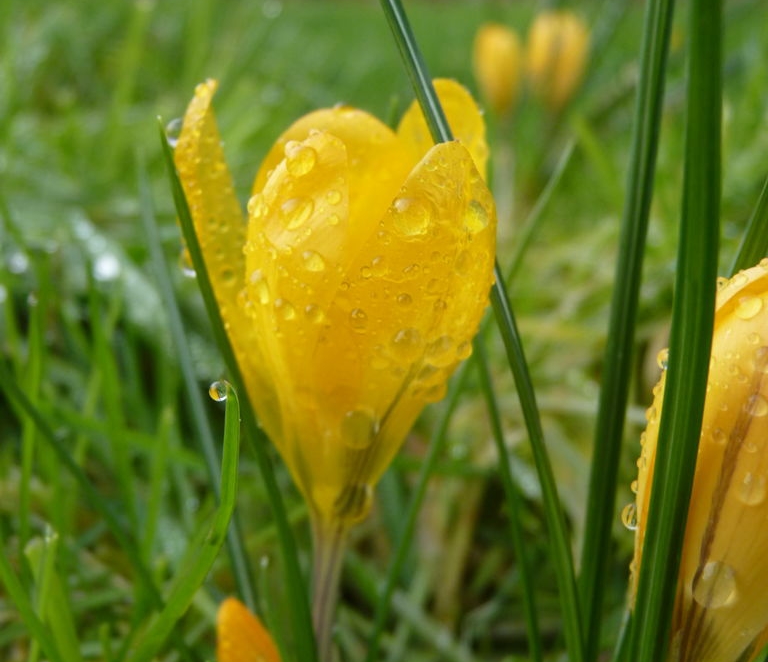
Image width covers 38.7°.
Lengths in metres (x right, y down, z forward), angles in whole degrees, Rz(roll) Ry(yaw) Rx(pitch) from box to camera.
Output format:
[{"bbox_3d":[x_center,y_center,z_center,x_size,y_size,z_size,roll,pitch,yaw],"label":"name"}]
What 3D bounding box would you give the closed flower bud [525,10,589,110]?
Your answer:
[{"bbox_3d":[0.063,-0.099,0.400,0.021,0.034,0.020,4,18,0],"label":"closed flower bud"}]

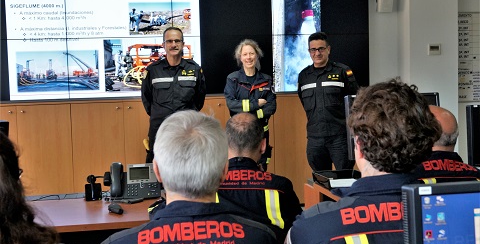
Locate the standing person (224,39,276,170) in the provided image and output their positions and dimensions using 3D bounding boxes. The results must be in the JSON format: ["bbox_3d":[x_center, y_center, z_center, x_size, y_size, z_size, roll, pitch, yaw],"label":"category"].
[{"bbox_3d":[0.096,0.145,4.975,0.460,1.650,0.350,-2,4,-6],"label":"standing person"}]

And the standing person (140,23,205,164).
[{"bbox_3d":[-0.533,0.110,4.928,0.550,1.750,0.340,-2,4,-9],"label":"standing person"}]

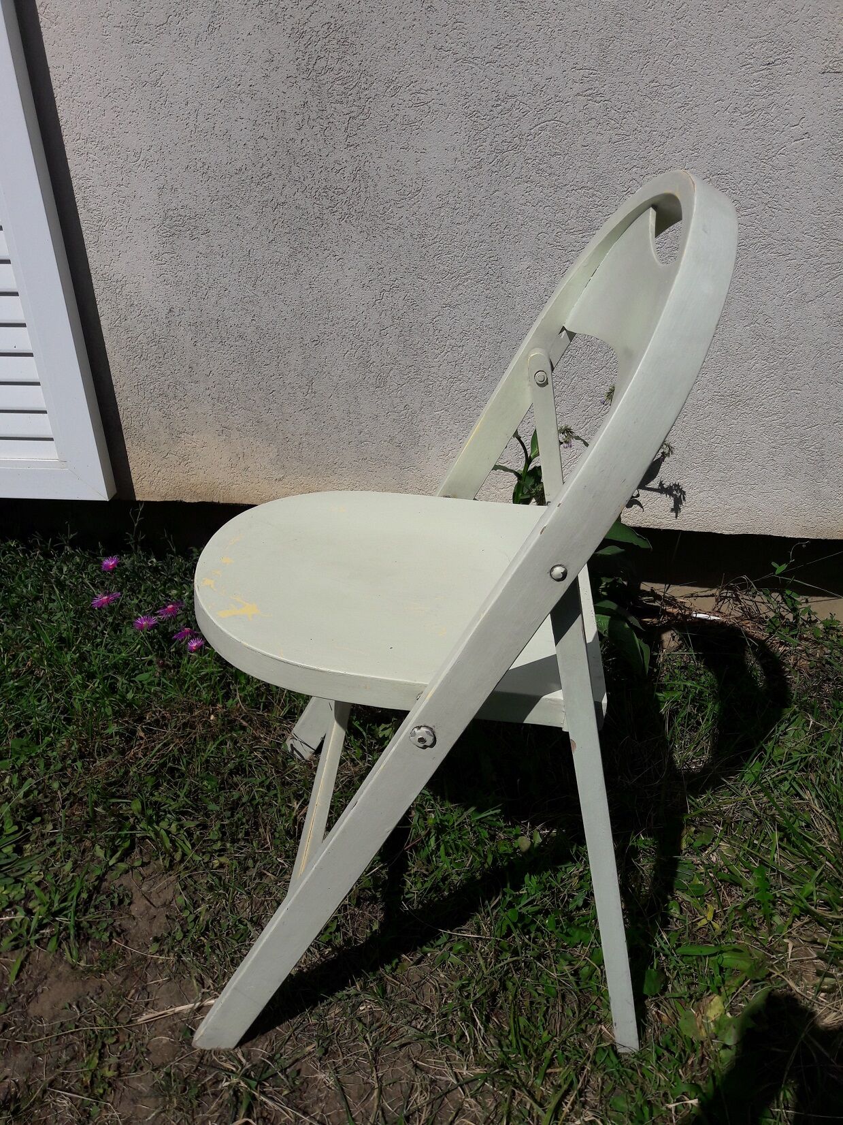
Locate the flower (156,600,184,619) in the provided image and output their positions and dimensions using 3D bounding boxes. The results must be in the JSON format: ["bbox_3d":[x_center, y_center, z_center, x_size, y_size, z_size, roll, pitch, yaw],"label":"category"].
[{"bbox_3d":[-0.415,0.077,1.500,0.045,0.020,0.045,-5,27,3],"label":"flower"}]

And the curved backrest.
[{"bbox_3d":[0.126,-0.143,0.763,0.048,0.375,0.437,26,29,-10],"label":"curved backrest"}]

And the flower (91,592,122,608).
[{"bbox_3d":[-0.531,0.063,1.530,0.048,0.019,0.048,-8,26,4],"label":"flower"}]

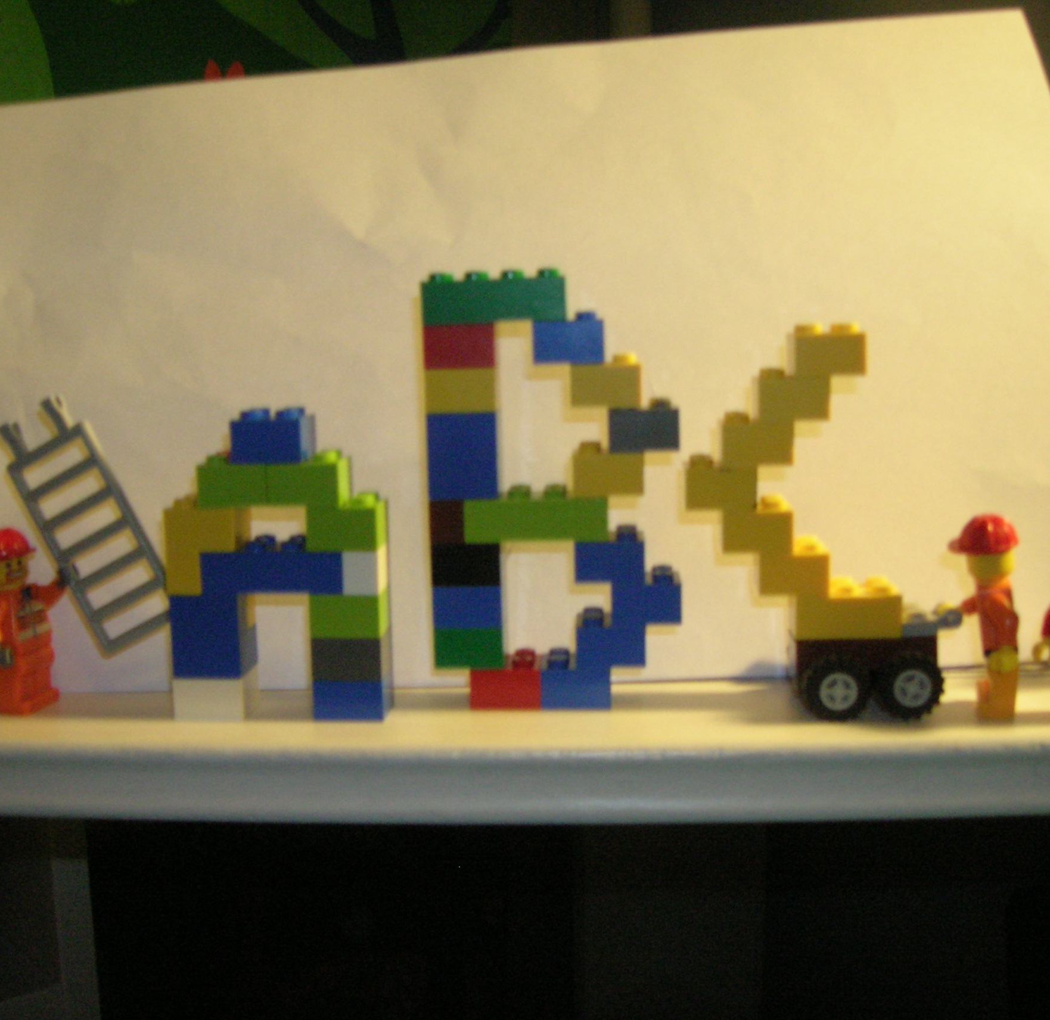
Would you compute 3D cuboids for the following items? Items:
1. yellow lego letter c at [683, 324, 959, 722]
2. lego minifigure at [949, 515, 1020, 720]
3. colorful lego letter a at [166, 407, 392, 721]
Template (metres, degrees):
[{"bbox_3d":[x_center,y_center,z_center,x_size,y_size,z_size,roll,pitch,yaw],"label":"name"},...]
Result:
[{"bbox_3d":[0.066,0.001,0.301,0.061,0.085,0.032,-1,6,3],"label":"yellow lego letter c"},{"bbox_3d":[0.099,0.023,0.288,0.016,0.043,0.022,0,6,18],"label":"lego minifigure"},{"bbox_3d":[-0.056,0.012,0.305,0.048,0.069,0.016,-1,6,4],"label":"colorful lego letter a"}]

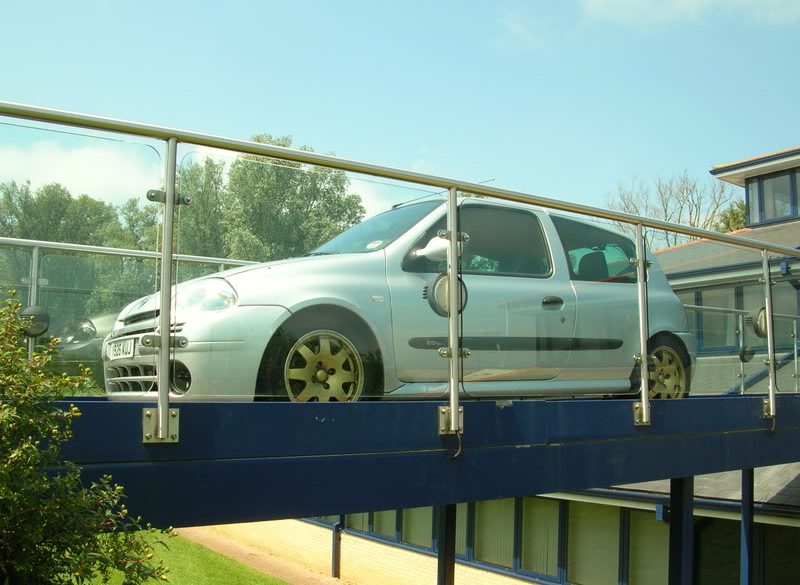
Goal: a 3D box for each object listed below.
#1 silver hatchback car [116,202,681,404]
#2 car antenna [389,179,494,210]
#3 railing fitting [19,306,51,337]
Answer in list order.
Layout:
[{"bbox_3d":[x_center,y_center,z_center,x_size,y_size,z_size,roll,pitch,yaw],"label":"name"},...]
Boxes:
[{"bbox_3d":[0.173,0.118,5.030,3.780,1.420,1.710,5,-9,-34],"label":"silver hatchback car"},{"bbox_3d":[0.294,-0.637,5.200,0.820,0.310,0.030,5,-9,-34],"label":"car antenna"},{"bbox_3d":[-2.191,0.176,4.850,0.190,0.190,0.110,5,-9,-34],"label":"railing fitting"}]

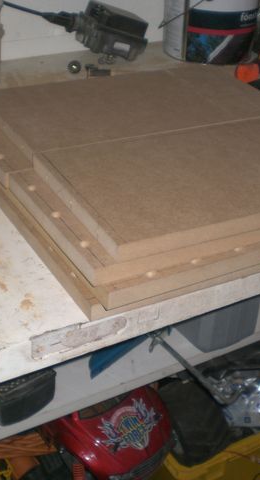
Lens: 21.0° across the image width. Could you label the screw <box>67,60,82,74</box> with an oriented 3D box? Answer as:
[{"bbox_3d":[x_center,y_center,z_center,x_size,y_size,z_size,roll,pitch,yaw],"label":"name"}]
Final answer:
[{"bbox_3d":[-0.095,-0.295,1.201,0.024,0.024,0.024,-13,36,-26],"label":"screw"}]

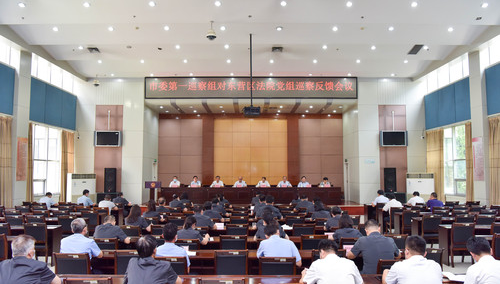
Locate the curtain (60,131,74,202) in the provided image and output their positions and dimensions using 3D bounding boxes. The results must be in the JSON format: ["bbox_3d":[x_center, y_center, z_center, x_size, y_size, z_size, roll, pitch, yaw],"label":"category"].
[{"bbox_3d":[-8.100,1.336,18.653,0.200,3.600,1.300,0,-4,0],"label":"curtain"}]

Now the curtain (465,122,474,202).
[{"bbox_3d":[8.080,1.107,15.361,0.200,3.650,0.750,0,-4,0],"label":"curtain"}]

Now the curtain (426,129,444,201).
[{"bbox_3d":[8.100,1.314,18.304,0.200,3.600,1.700,0,-4,0],"label":"curtain"}]

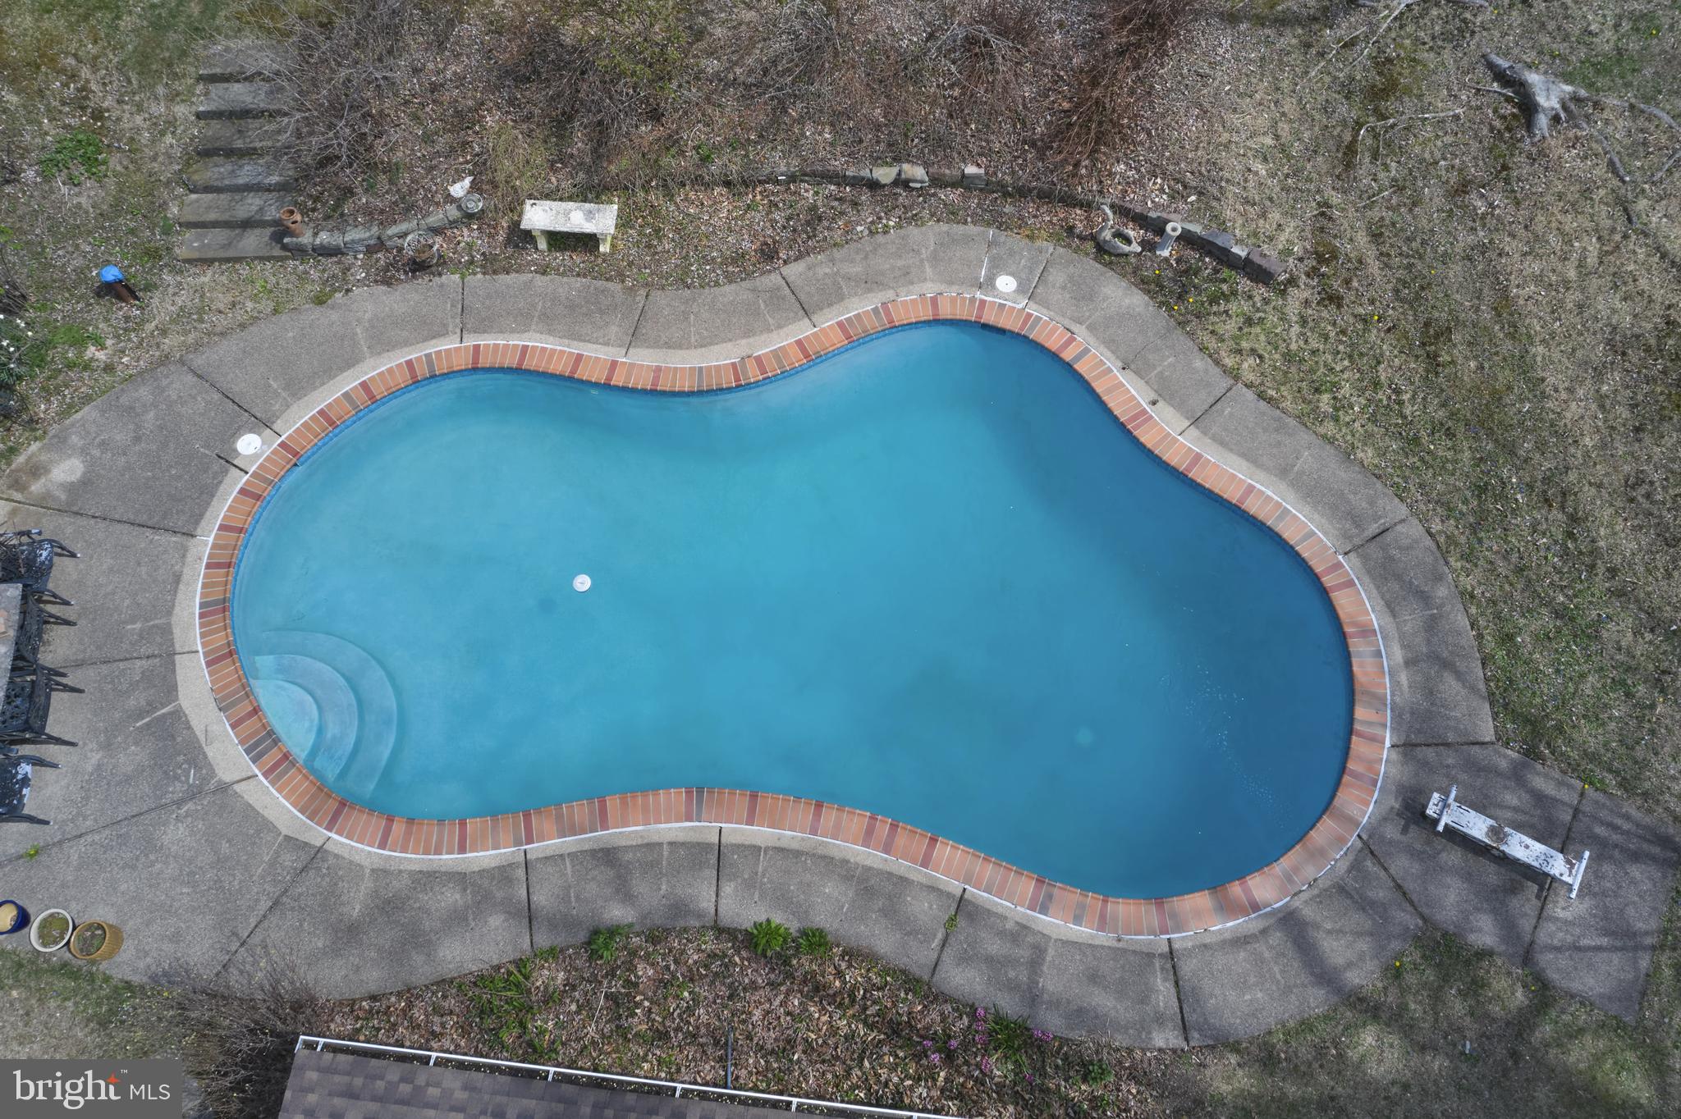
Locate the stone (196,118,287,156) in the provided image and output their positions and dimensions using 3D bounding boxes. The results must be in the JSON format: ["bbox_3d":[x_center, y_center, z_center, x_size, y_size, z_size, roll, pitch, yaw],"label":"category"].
[{"bbox_3d":[-6.884,-4.934,15.298,1.160,0.136,0.440,0,65,1],"label":"stone"}]

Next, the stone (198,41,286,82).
[{"bbox_3d":[-6.939,-5.861,15.434,1.120,0.144,0.480,0,65,1],"label":"stone"}]

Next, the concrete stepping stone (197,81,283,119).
[{"bbox_3d":[-6.922,-5.392,15.364,1.130,0.140,0.440,0,65,1],"label":"concrete stepping stone"}]

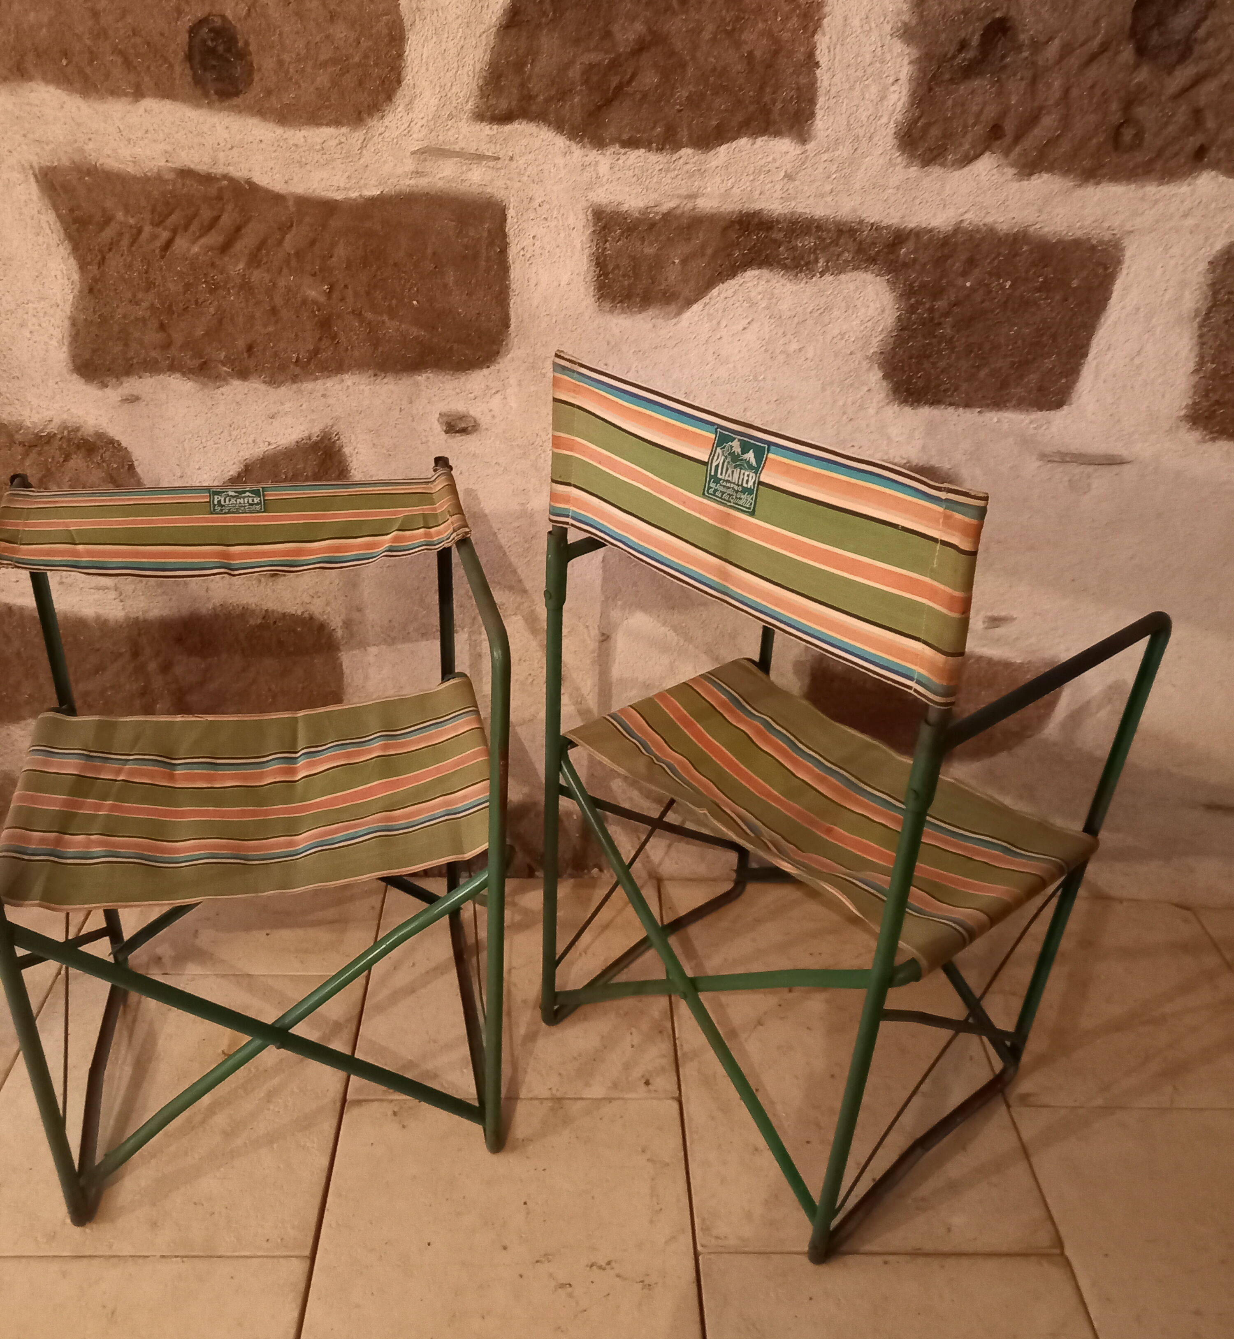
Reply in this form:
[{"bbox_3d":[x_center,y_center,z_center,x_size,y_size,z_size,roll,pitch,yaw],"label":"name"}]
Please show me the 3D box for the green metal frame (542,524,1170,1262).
[{"bbox_3d":[0.220,0.133,1.258,0.397,0.770,0.449,-24,41,-37],"label":"green metal frame"}]

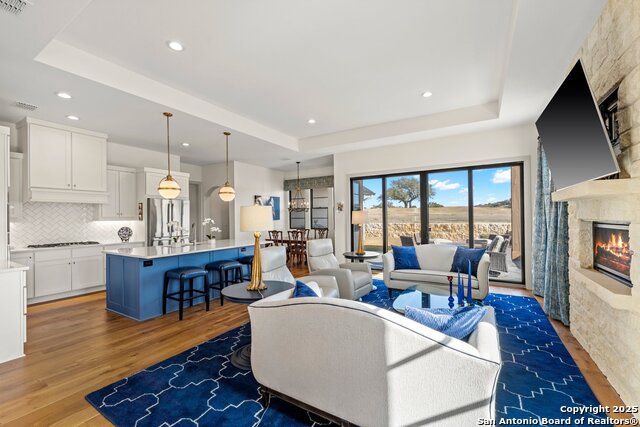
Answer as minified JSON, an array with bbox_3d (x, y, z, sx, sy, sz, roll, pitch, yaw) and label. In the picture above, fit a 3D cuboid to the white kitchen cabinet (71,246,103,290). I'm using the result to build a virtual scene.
[{"bbox_3d":[-4.556,1.025,5.102,0.600,0.740,0.470,-1,-1,31],"label":"white kitchen cabinet"}]

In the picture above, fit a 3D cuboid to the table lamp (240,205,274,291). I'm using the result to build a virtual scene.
[{"bbox_3d":[-0.616,0.332,2.667,0.330,0.838,0.330,-1,-1,0],"label":"table lamp"}]

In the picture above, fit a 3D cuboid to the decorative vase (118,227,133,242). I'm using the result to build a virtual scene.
[{"bbox_3d":[-4.111,0.451,5.642,0.260,0.315,0.260,-1,-1,31],"label":"decorative vase"}]

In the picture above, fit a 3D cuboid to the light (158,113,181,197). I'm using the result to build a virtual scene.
[{"bbox_3d":[-2.414,-0.915,4.244,0.360,1.355,0.360,-1,-1,31],"label":"light"}]

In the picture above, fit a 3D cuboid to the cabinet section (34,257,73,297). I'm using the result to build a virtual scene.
[{"bbox_3d":[-4.731,1.084,4.658,0.560,0.568,0.454,-1,-1,31],"label":"cabinet section"}]

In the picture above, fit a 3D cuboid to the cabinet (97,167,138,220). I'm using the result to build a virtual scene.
[{"bbox_3d":[-4.418,-0.415,5.778,0.340,1.140,0.650,-1,-1,31],"label":"cabinet"}]

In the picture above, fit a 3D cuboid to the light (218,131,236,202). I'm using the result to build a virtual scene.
[{"bbox_3d":[-1.791,-0.886,5.165,0.310,1.333,0.310,-1,-1,31],"label":"light"}]

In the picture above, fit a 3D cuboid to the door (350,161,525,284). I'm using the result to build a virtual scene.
[{"bbox_3d":[2.409,0.214,6.186,3.710,2.429,0.130,-1,-1,31],"label":"door"}]

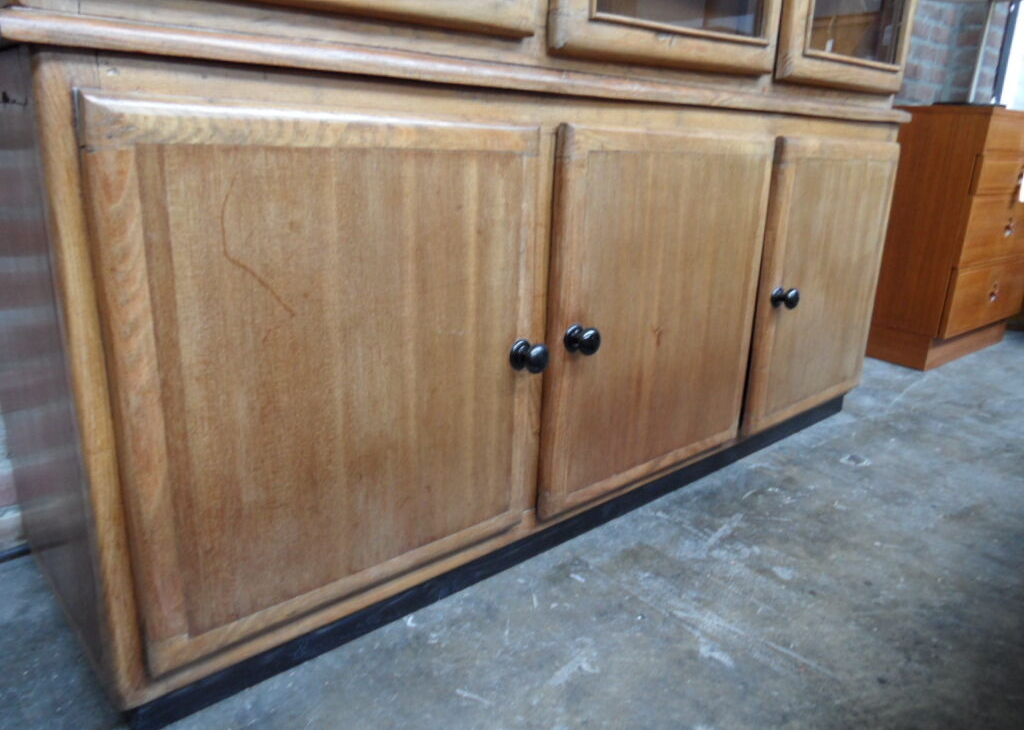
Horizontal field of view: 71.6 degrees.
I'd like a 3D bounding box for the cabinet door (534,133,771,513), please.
[{"bbox_3d":[0.273,-0.087,1.238,0.567,0.603,0.022,-13,23,-39],"label":"cabinet door"}]

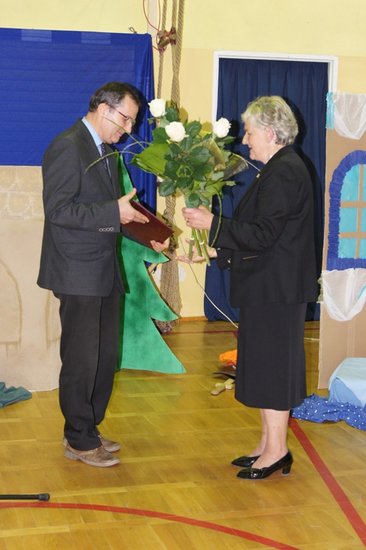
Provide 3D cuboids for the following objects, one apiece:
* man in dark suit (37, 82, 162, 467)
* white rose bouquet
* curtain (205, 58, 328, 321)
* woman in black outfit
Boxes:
[{"bbox_3d":[-0.373,-0.002,4.625,0.540,1.725,0.520,4,9,14],"label":"man in dark suit"},{"bbox_3d":[0.032,-0.408,4.420,0.460,0.660,0.380,-4,9,1],"label":"white rose bouquet"},{"bbox_3d":[0.682,-0.630,7.938,1.000,2.030,0.140,-1,9,-16],"label":"curtain"},{"bbox_3d":[0.310,0.062,4.506,0.570,1.670,0.500,0,9,-12],"label":"woman in black outfit"}]

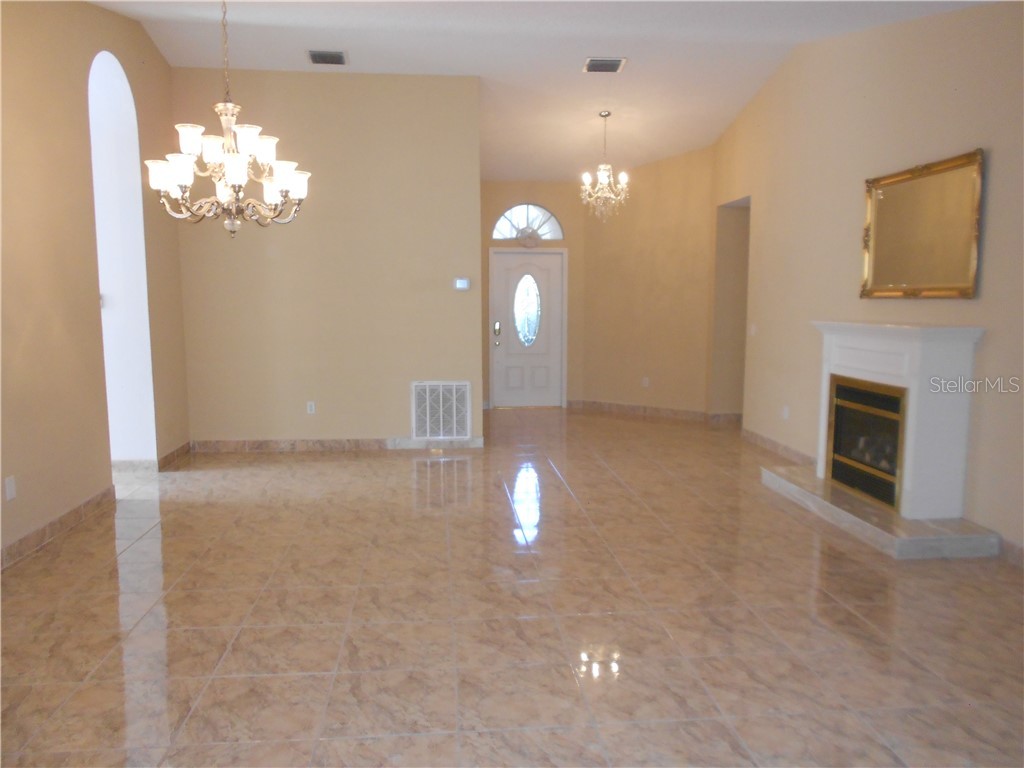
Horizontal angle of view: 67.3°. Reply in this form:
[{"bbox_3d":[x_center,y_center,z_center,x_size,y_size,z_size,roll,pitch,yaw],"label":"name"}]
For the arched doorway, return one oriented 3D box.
[{"bbox_3d":[-2.982,-0.792,5.772,0.200,3.179,0.881,-1,7,-5],"label":"arched doorway"}]

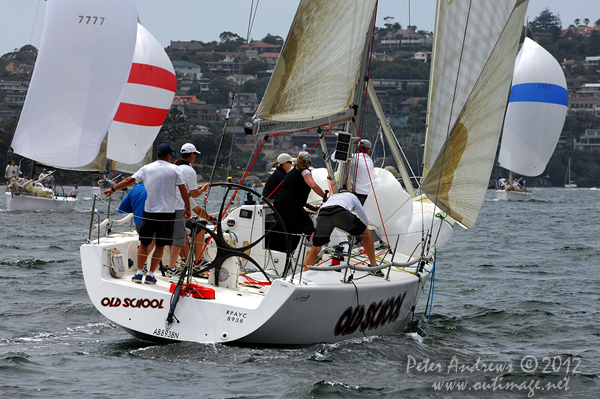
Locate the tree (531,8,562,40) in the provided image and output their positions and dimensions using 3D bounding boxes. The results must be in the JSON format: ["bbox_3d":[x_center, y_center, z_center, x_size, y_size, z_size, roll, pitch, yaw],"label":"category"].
[{"bbox_3d":[111.018,-78.816,2250.000,13.960,14.410,13.060,0,0,0],"label":"tree"}]

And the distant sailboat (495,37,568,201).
[{"bbox_3d":[22.669,-8.155,485.000,7.000,16.800,12.000,0,0,7],"label":"distant sailboat"}]

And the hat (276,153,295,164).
[{"bbox_3d":[-0.172,-0.540,66.300,0.270,0.150,0.180,0,0,-19],"label":"hat"}]

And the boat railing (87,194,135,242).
[{"bbox_3d":[-2.435,0.244,64.200,0.200,0.600,1.900,11,3,18],"label":"boat railing"}]

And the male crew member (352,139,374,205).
[{"bbox_3d":[0.839,-0.028,69.300,0.550,1.650,0.450,0,0,6],"label":"male crew member"}]

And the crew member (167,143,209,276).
[{"bbox_3d":[-1.493,0.133,66.300,0.550,1.780,0.550,0,0,-42],"label":"crew member"}]

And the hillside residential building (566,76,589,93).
[{"bbox_3d":[118.995,-49.492,2150.000,12.000,6.800,10.000,0,0,0],"label":"hillside residential building"}]

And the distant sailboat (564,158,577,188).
[{"bbox_3d":[100.169,-9.628,1850.000,2.800,10.920,8.500,0,0,-30],"label":"distant sailboat"}]

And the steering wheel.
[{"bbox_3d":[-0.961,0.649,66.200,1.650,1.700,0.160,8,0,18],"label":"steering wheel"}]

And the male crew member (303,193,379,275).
[{"bbox_3d":[0.553,0.449,65.000,0.980,1.130,0.850,0,0,9],"label":"male crew member"}]

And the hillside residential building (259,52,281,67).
[{"bbox_3d":[-12.550,-61.652,2200.000,12.000,6.500,10.000,0,0,0],"label":"hillside residential building"}]

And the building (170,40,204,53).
[{"bbox_3d":[-51.794,-69.979,2300.000,15.500,6.500,10.000,0,0,0],"label":"building"}]

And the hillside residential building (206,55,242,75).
[{"bbox_3d":[-33.028,-59.450,2200.000,16.000,8.500,11.000,0,0,0],"label":"hillside residential building"}]

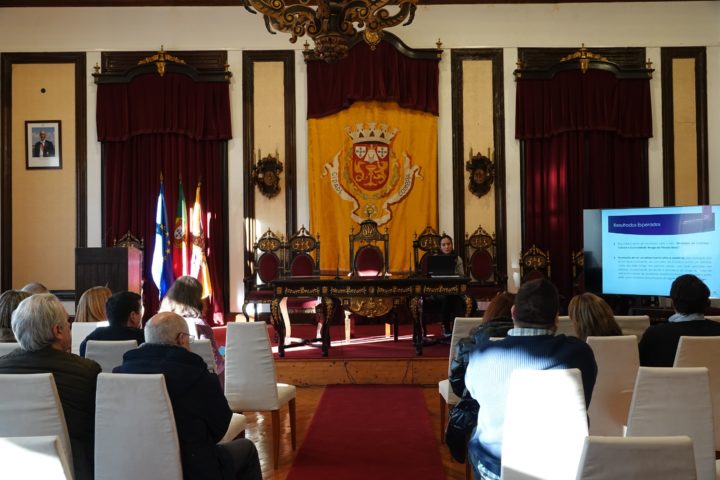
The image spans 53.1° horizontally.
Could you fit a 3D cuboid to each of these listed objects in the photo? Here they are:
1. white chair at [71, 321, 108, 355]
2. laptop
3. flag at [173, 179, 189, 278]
[{"bbox_3d":[-1.764,1.042,5.030,0.450,0.985,0.550,-1,-1,3],"label":"white chair"},{"bbox_3d":[0.951,0.305,8.477,0.335,0.225,0.290,-1,-1,-1],"label":"laptop"},{"bbox_3d":[-2.892,-0.008,11.600,0.300,1.900,0.250,0,-1,1],"label":"flag"}]

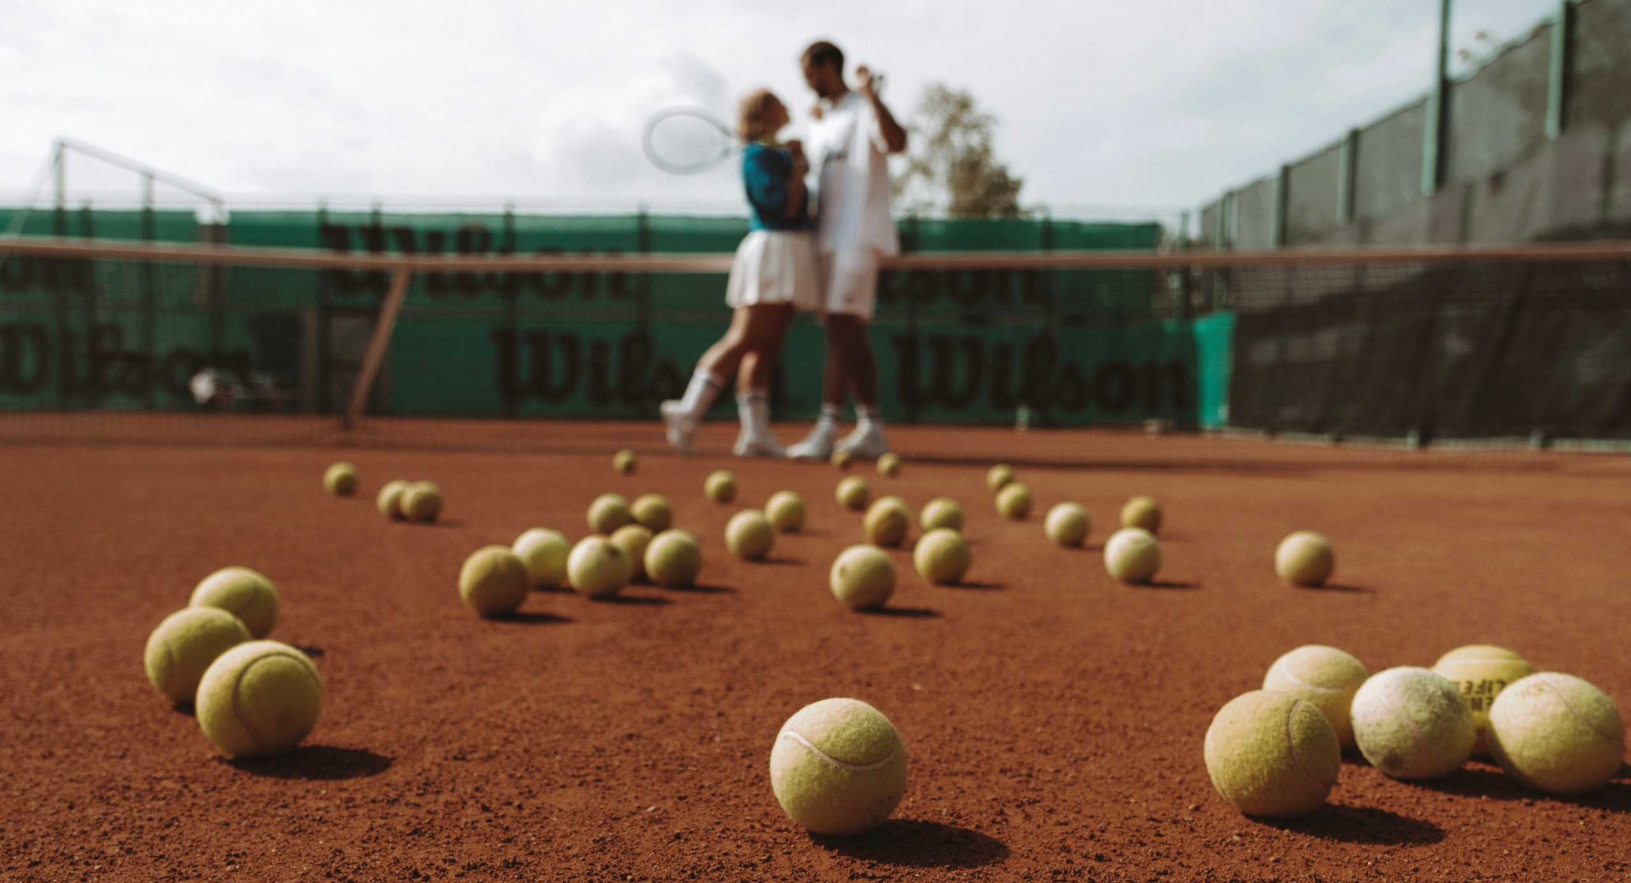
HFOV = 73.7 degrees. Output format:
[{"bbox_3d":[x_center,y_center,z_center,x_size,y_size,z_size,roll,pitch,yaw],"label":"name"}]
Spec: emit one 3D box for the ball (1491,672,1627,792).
[{"bbox_3d":[0.434,0.170,0.636,0.067,0.067,0.067,1,2,0],"label":"ball"}]

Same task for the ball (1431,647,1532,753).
[{"bbox_3d":[0.429,0.164,0.695,0.067,0.067,0.067,1,2,0],"label":"ball"}]

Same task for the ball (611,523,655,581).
[{"bbox_3d":[-0.216,0.134,1.298,0.067,0.067,0.067,1,2,0],"label":"ball"}]

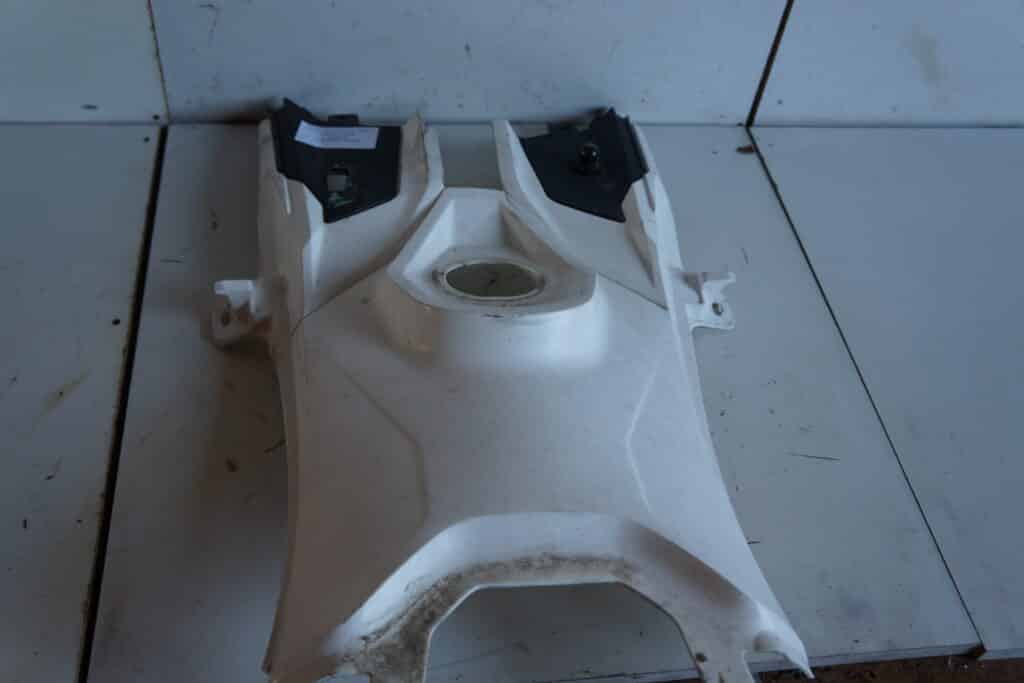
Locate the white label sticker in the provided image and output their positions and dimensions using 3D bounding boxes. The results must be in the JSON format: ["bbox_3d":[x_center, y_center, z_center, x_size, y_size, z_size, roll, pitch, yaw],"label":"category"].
[{"bbox_3d":[-0.173,-0.206,0.936,0.079,0.008,0.034,1,48,-2],"label":"white label sticker"}]

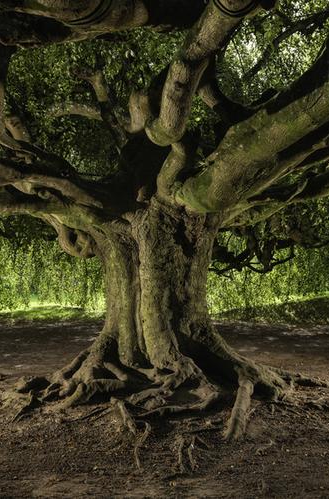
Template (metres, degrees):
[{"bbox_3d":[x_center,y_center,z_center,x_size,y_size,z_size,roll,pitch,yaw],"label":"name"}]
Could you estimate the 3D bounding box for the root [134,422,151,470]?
[{"bbox_3d":[-0.170,1.560,4.430,0.160,0.160,0.800,0,-3,0],"label":"root"}]

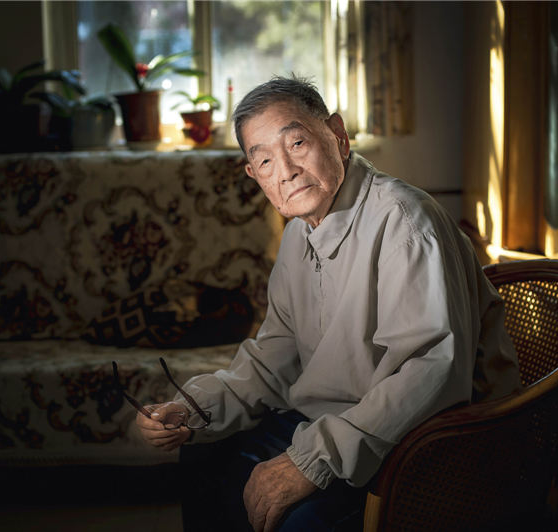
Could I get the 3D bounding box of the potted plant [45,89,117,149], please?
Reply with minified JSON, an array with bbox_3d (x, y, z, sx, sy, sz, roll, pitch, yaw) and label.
[{"bbox_3d":[-0.653,-0.477,3.650,0.235,0.200,0.200,-1,7,4],"label":"potted plant"}]

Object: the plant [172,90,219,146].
[{"bbox_3d":[-0.278,-0.492,3.700,0.155,0.185,0.145,-1,7,4],"label":"plant"}]

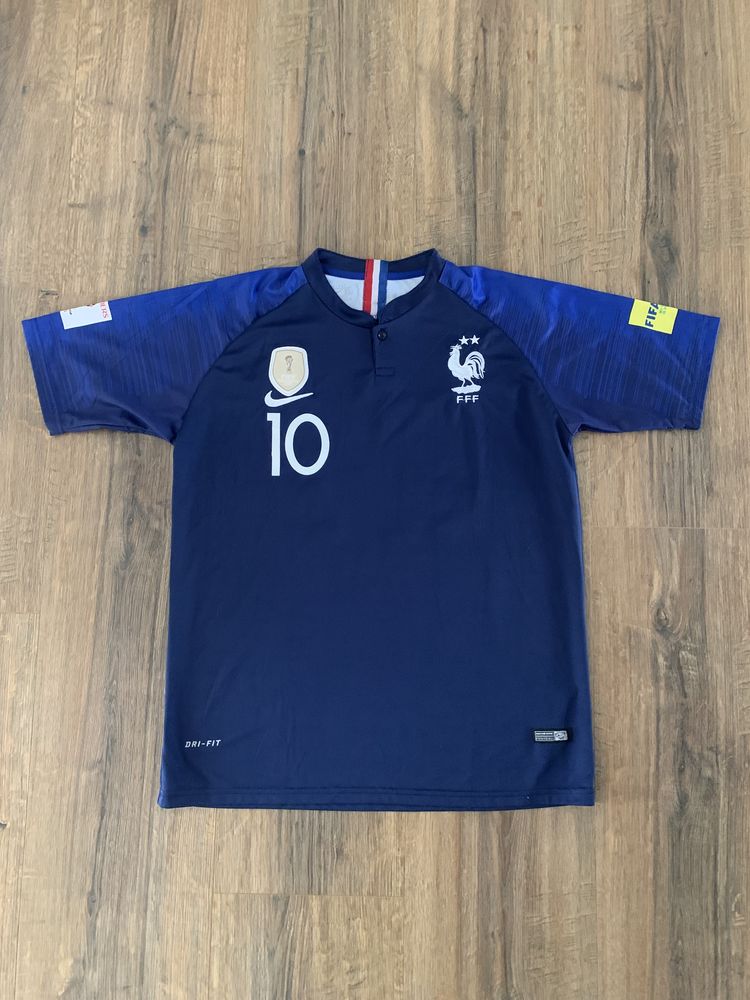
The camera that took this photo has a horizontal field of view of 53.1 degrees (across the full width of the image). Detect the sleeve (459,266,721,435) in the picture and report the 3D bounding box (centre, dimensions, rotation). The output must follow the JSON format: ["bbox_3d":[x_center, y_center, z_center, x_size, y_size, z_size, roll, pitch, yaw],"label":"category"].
[{"bbox_3d":[0.263,-0.187,0.979,0.349,0.023,0.198,14,83,1],"label":"sleeve"}]

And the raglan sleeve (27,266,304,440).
[{"bbox_3d":[-0.258,-0.176,0.969,0.364,0.023,0.198,-12,83,-2],"label":"raglan sleeve"}]

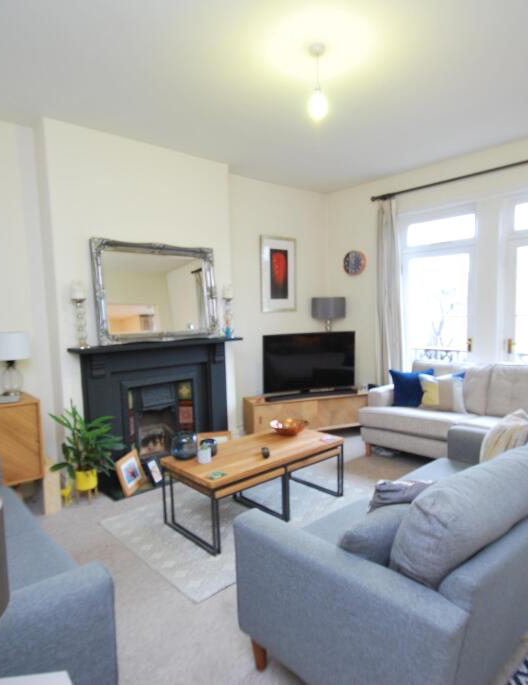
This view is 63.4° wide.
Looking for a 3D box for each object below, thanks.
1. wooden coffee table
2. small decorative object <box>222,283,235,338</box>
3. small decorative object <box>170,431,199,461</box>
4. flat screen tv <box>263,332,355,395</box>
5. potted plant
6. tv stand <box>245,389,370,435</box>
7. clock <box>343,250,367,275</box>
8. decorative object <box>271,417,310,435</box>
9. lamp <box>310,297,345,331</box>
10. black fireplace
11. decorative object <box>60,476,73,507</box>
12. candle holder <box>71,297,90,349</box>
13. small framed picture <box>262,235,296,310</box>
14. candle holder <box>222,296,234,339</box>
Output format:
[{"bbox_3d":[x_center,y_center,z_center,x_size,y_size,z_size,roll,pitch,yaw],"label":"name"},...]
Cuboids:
[{"bbox_3d":[-0.040,0.957,2.996,1.186,0.436,0.575,-5,6,-42],"label":"wooden coffee table"},{"bbox_3d":[-0.353,-0.310,4.220,0.103,0.541,0.103,-1,5,0],"label":"small decorative object"},{"bbox_3d":[-0.533,0.676,2.830,0.183,0.170,0.183,-1,5,0],"label":"small decorative object"},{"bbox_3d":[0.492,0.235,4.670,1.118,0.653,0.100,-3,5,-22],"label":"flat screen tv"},{"bbox_3d":[-1.267,0.769,3.085,0.460,0.740,0.420,-5,6,-41],"label":"potted plant"},{"bbox_3d":[0.477,0.779,4.578,1.343,0.404,0.345,-3,5,-18],"label":"tv stand"},{"bbox_3d":[1.159,-1.020,5.468,0.050,0.304,0.304,-5,6,-39],"label":"clock"},{"bbox_3d":[0.198,0.666,3.316,0.295,0.085,0.281,-1,5,0],"label":"decorative object"},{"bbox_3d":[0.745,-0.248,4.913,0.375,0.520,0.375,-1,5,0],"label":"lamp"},{"bbox_3d":[-0.770,0.548,3.578,1.570,1.090,0.430,-5,6,-41],"label":"black fireplace"},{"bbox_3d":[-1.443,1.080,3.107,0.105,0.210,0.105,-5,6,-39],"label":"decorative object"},{"bbox_3d":[-1.363,-0.145,3.189,0.108,0.377,0.108,-5,6,-41],"label":"candle holder"},{"bbox_3d":[0.191,-0.780,4.917,0.550,0.850,0.030,-5,6,-41],"label":"small framed picture"},{"bbox_3d":[-0.356,-0.242,4.223,0.100,0.406,0.100,-1,5,0],"label":"candle holder"}]

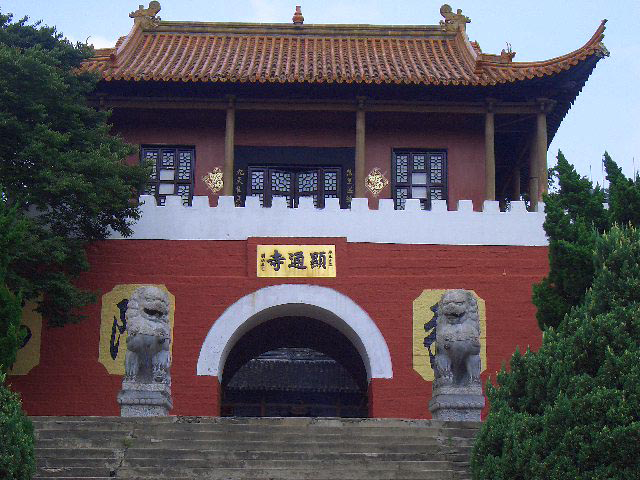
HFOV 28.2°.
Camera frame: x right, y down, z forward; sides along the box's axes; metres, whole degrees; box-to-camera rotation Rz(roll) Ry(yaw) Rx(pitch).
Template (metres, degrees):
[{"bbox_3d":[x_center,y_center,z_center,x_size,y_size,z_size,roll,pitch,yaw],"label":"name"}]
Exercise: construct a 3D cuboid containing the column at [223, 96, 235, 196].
[{"bbox_3d":[-1.871,-1.425,26.117,0.200,3.111,0.200,1,-14,-1],"label":"column"}]

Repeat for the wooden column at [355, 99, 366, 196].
[{"bbox_3d":[0.825,-1.388,26.170,0.200,3.114,0.200,1,-14,-1],"label":"wooden column"}]

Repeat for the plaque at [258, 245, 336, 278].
[{"bbox_3d":[-0.456,0.429,24.831,1.526,0.626,0.100,1,-14,-1],"label":"plaque"}]

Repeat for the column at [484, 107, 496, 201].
[{"bbox_3d":[3.519,-1.350,26.223,0.200,3.117,0.200,1,-14,-1],"label":"column"}]

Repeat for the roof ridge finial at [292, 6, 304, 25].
[{"bbox_3d":[-0.482,-5.138,29.200,0.256,0.455,0.256,1,-14,-1],"label":"roof ridge finial"}]

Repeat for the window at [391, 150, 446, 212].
[{"bbox_3d":[2.128,-1.215,27.187,1.225,1.519,0.120,1,-14,-1],"label":"window"}]

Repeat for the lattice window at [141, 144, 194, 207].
[{"bbox_3d":[-3.271,-1.290,27.081,1.204,1.501,0.120,1,-14,-1],"label":"lattice window"}]

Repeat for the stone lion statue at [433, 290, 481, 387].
[{"bbox_3d":[2.468,1.839,23.197,0.766,1.785,1.150,1,-14,-1],"label":"stone lion statue"}]

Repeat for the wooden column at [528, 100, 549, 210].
[{"bbox_3d":[4.604,-1.344,26.247,0.220,3.136,0.220,1,-14,-1],"label":"wooden column"}]

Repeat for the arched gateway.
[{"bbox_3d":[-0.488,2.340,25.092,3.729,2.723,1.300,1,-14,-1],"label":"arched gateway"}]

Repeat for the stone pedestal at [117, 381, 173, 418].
[{"bbox_3d":[-3.123,2.931,22.806,0.824,0.618,1.250,1,-14,-1],"label":"stone pedestal"}]

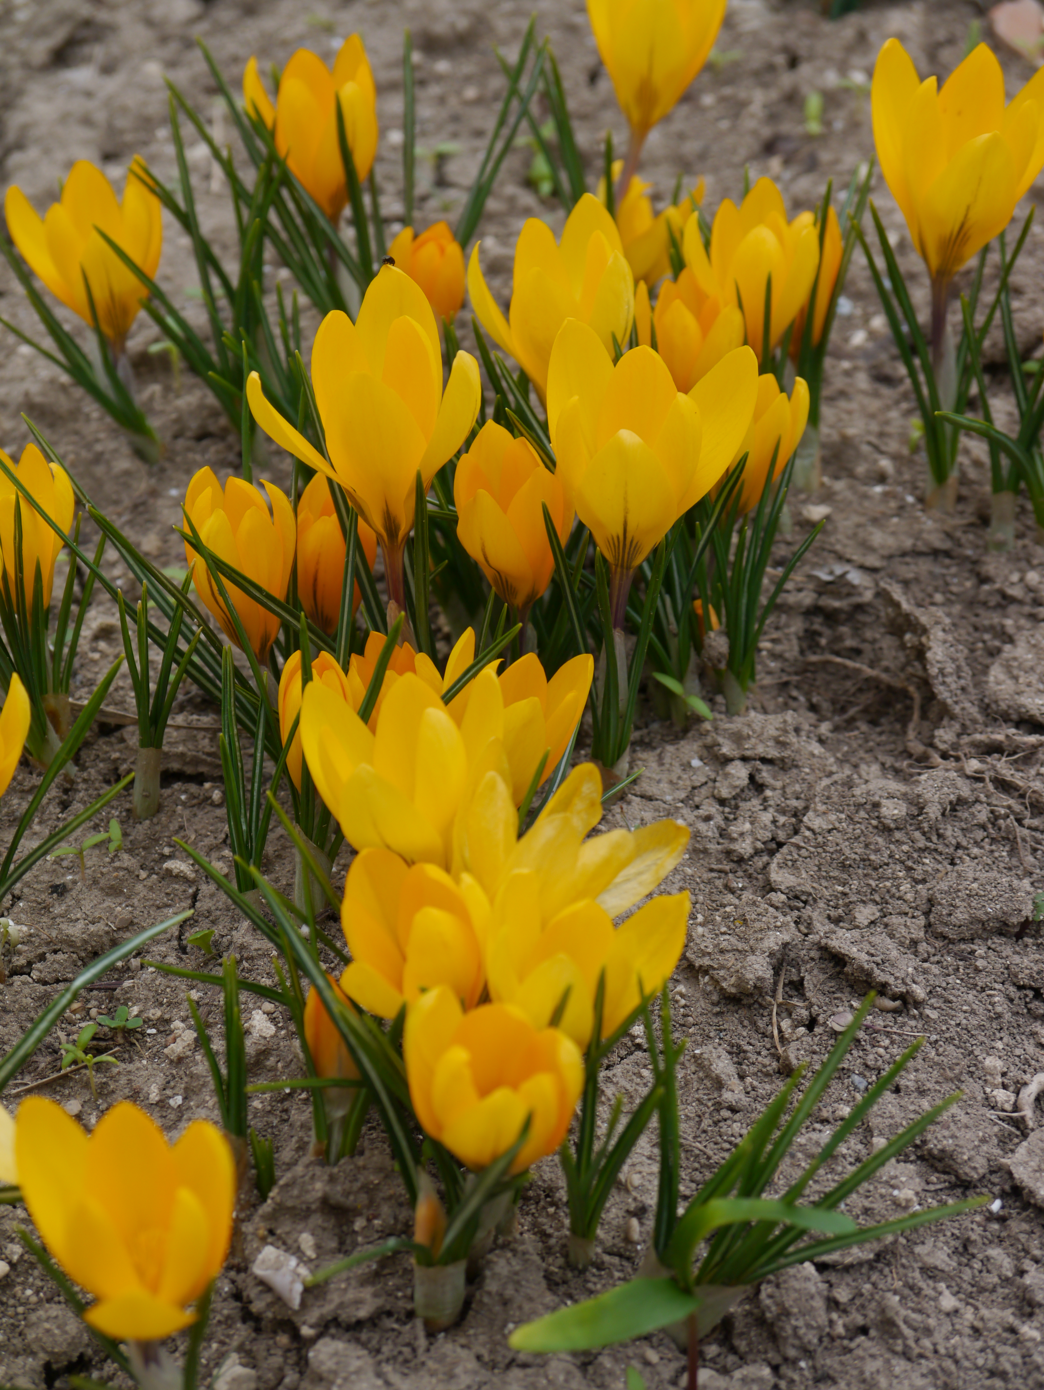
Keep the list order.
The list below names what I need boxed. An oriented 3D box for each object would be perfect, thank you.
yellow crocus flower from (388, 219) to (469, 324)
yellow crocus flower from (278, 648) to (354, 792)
[{"bbox_3d":[-0.018,-0.080,0.655,0.015,0.024,0.015,0,33,0],"label":"yellow crocus flower"},{"bbox_3d":[-0.032,0.006,0.531,0.012,0.027,0.012,-2,33,1],"label":"yellow crocus flower"}]

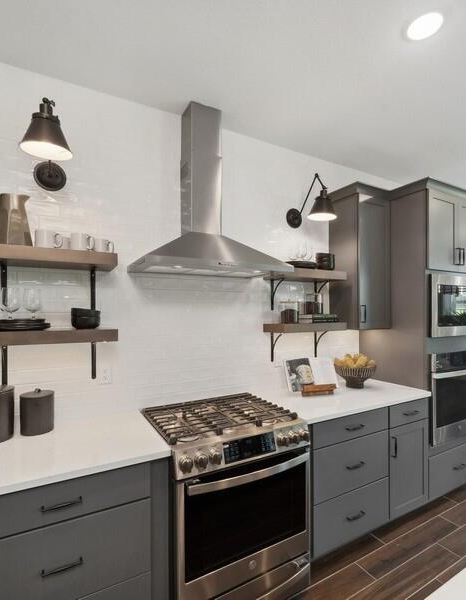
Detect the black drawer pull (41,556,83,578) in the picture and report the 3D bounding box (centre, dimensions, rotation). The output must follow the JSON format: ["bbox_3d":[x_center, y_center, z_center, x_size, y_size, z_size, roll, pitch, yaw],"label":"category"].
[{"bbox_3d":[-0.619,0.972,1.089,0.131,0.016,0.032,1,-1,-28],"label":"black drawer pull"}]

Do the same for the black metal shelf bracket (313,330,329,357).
[{"bbox_3d":[0.757,0.354,2.488,0.030,0.250,0.200,0,0,-27],"label":"black metal shelf bracket"}]

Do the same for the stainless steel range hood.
[{"bbox_3d":[-0.138,-0.705,1.830,0.885,1.075,0.540,0,0,-27],"label":"stainless steel range hood"}]

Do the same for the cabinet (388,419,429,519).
[{"bbox_3d":[1.119,1.205,2.418,0.452,0.622,0.626,1,-1,-28],"label":"cabinet"}]

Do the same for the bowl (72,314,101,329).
[{"bbox_3d":[-0.771,0.119,1.582,0.140,0.060,0.140,0,0,-27],"label":"bowl"}]

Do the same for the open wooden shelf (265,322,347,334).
[{"bbox_3d":[0.569,0.216,2.338,0.619,0.060,0.255,1,-1,-28],"label":"open wooden shelf"}]

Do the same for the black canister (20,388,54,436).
[{"bbox_3d":[-0.990,0.555,1.519,0.147,0.210,0.147,1,-1,-28],"label":"black canister"}]

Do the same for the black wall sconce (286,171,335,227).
[{"bbox_3d":[0.605,-0.762,2.286,0.200,0.360,0.420,0,0,-27],"label":"black wall sconce"}]

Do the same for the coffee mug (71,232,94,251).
[{"bbox_3d":[-0.773,-0.289,1.551,0.115,0.094,0.083,1,-1,-28],"label":"coffee mug"}]

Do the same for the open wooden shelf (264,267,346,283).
[{"bbox_3d":[0.555,-0.182,2.273,0.605,0.061,0.250,1,-1,-28],"label":"open wooden shelf"}]

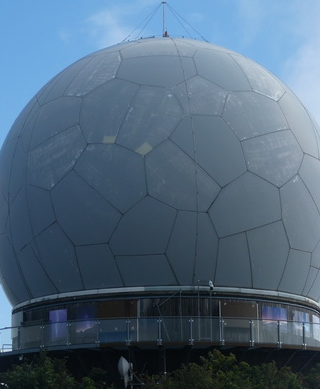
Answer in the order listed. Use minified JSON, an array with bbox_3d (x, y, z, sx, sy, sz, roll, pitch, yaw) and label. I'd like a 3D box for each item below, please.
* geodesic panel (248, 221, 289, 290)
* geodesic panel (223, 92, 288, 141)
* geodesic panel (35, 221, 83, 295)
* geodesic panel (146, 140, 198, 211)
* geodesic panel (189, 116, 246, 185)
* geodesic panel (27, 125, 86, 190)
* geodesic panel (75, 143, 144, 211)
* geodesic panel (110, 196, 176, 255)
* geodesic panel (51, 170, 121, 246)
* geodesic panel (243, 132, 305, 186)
[{"bbox_3d":[4.876,2.751,67.492,2.668,3.295,0.273,8,7,-33],"label":"geodesic panel"},{"bbox_3d":[4.493,-3.660,68.677,3.838,3.037,0.277,7,-36,-30],"label":"geodesic panel"},{"bbox_3d":[-4.716,2.931,67.736,2.331,3.296,0.235,-10,6,36],"label":"geodesic panel"},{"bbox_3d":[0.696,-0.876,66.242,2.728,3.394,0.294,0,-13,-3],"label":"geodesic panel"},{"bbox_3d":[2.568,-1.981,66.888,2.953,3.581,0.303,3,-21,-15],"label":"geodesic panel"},{"bbox_3d":[-4.866,-1.659,68.137,3.615,3.157,0.247,-10,-24,34],"label":"geodesic panel"},{"bbox_3d":[-2.285,-0.737,66.562,3.543,3.463,0.264,-5,-13,16],"label":"geodesic panel"},{"bbox_3d":[-0.762,1.391,66.049,3.200,2.672,0.234,-2,2,7],"label":"geodesic panel"},{"bbox_3d":[-3.386,0.564,66.796,3.697,3.568,0.269,-7,-6,24],"label":"geodesic panel"},{"bbox_3d":[5.402,-1.779,68.219,3.863,3.170,0.253,9,-24,-35],"label":"geodesic panel"}]

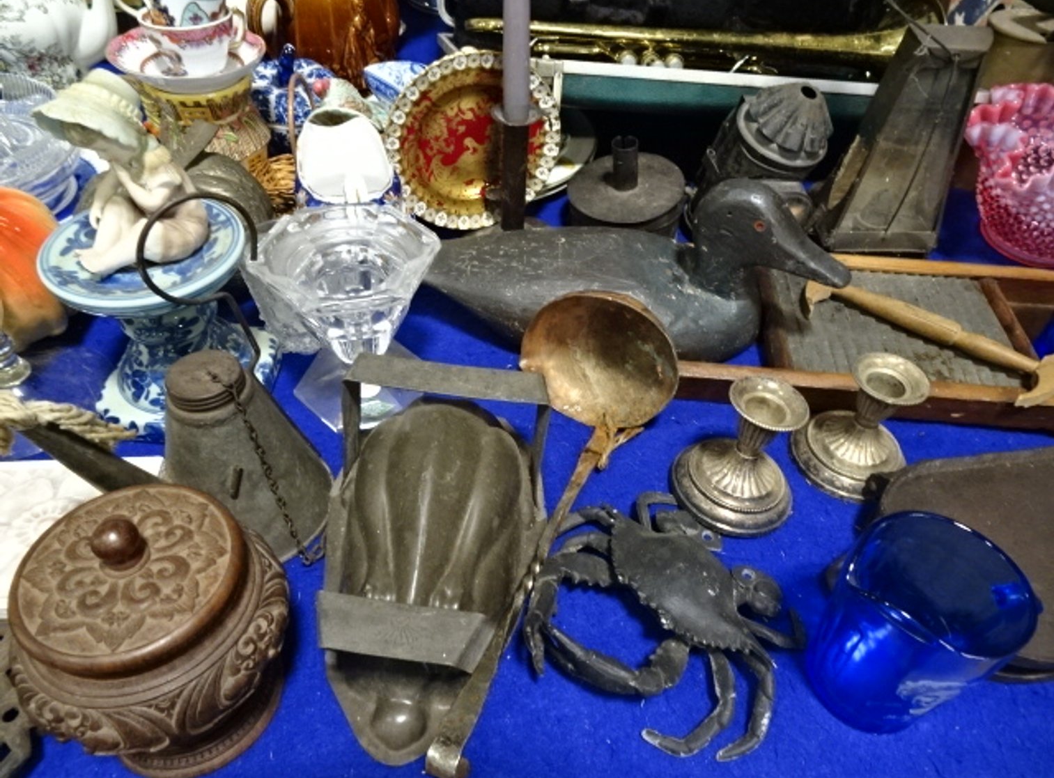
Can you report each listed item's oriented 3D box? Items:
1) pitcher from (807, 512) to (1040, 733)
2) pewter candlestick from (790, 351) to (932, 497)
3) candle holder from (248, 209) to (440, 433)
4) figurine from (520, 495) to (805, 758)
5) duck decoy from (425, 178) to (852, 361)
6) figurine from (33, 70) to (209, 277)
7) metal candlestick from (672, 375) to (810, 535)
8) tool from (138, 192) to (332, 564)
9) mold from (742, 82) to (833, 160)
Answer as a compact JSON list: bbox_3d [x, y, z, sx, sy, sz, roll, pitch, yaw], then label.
[{"bbox_3d":[0.201,0.125,0.382,0.096,0.087,0.083,8,44,1],"label":"pitcher"},{"bbox_3d":[0.233,0.020,0.495,0.081,0.083,0.081,4,44,-4],"label":"pewter candlestick"},{"bbox_3d":[-0.119,-0.050,0.502,0.122,0.112,0.112,-9,46,-16],"label":"candle holder"},{"bbox_3d":[0.067,0.121,0.409,0.142,0.030,0.157,-26,53,-29],"label":"figurine"},{"bbox_3d":[0.082,-0.097,0.553,0.345,0.142,0.135,5,44,-2],"label":"duck decoy"},{"bbox_3d":[-0.228,-0.117,0.407,0.085,0.098,0.065,-22,51,-26],"label":"figurine"},{"bbox_3d":[0.143,0.036,0.468,0.081,0.083,0.081,4,44,-4],"label":"metal candlestick"},{"bbox_3d":[-0.161,0.002,0.389,0.098,0.186,0.093,0,45,-8],"label":"tool"},{"bbox_3d":[0.221,-0.231,0.617,0.085,0.043,0.085,9,44,-8],"label":"mold"}]

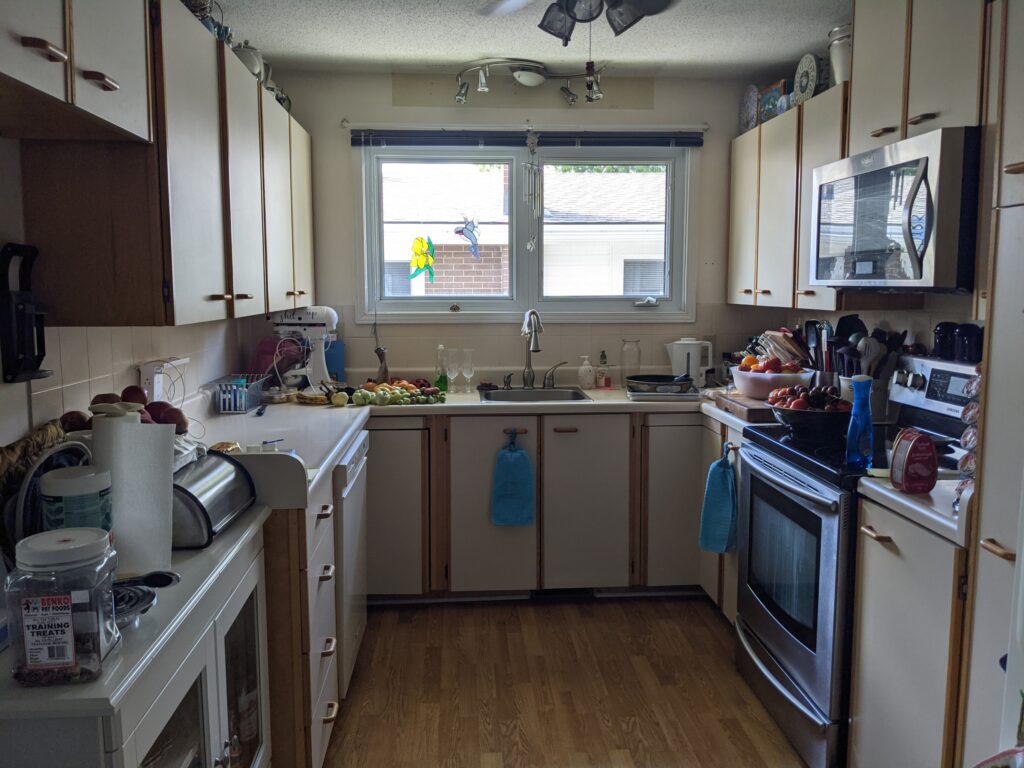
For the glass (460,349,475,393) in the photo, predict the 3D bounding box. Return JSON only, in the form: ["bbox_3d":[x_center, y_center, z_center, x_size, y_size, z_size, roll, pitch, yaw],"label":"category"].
[{"bbox_3d":[-0.217,-0.067,3.875,0.070,0.210,0.070,-1,7,-4],"label":"glass"}]

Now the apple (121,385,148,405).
[{"bbox_3d":[-0.889,0.033,1.880,0.064,0.060,0.064,-1,7,-4],"label":"apple"}]

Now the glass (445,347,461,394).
[{"bbox_3d":[-0.281,-0.056,3.755,0.063,0.205,0.063,-1,7,-4],"label":"glass"}]

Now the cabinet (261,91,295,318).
[{"bbox_3d":[-1.063,-0.691,3.092,0.335,0.810,0.485,-1,7,-4],"label":"cabinet"}]

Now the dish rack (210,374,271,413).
[{"bbox_3d":[-1.104,0.041,3.281,0.170,0.125,0.345,-1,7,-4],"label":"dish rack"}]

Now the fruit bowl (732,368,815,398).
[{"bbox_3d":[1.082,-0.004,3.329,0.350,0.120,0.350,0,7,0],"label":"fruit bowl"}]

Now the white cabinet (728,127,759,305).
[{"bbox_3d":[1.267,-0.790,3.857,0.315,0.815,0.345,-1,7,-4],"label":"white cabinet"}]

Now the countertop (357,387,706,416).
[{"bbox_3d":[0.090,0.070,3.714,1.440,0.043,0.630,-1,7,-4],"label":"countertop"}]

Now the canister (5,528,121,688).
[{"bbox_3d":[-0.630,0.312,1.140,0.122,0.182,0.122,-2,7,-14],"label":"canister"}]

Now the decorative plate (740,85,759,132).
[{"bbox_3d":[1.144,-1.310,3.823,0.035,0.240,0.240,6,6,-5],"label":"decorative plate"}]

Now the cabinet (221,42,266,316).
[{"bbox_3d":[-1.028,-0.632,2.607,0.335,0.810,0.455,-1,7,-4],"label":"cabinet"}]

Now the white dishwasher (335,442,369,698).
[{"bbox_3d":[-0.862,0.643,2.925,0.600,0.840,0.600,-1,7,-4],"label":"white dishwasher"}]

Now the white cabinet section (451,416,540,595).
[{"bbox_3d":[-0.095,0.474,3.647,0.372,0.751,0.580,0,7,-4],"label":"white cabinet section"}]

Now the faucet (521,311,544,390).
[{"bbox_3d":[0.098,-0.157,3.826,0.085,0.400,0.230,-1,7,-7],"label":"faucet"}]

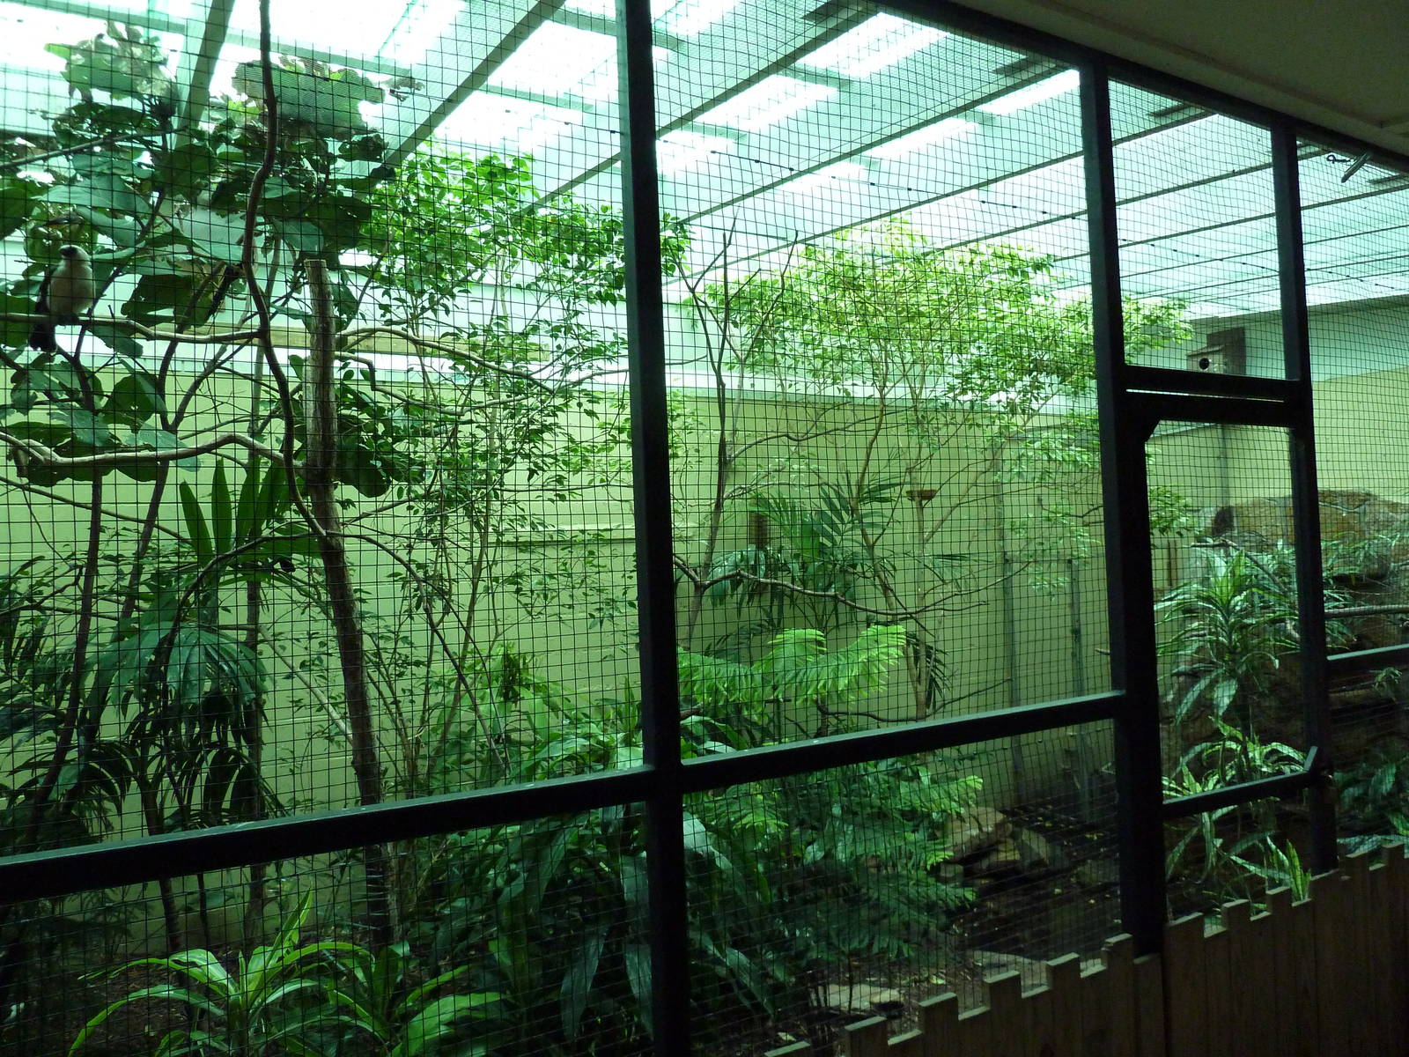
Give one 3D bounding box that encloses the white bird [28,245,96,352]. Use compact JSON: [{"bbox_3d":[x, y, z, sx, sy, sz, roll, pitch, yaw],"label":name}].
[{"bbox_3d":[-1.021,-0.367,1.620,0.105,0.155,0.070,-4,-3,37],"label":"white bird"}]

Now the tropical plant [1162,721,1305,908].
[{"bbox_3d":[1.734,0.959,3.350,0.440,0.580,0.420,-1,-2,-27],"label":"tropical plant"}]

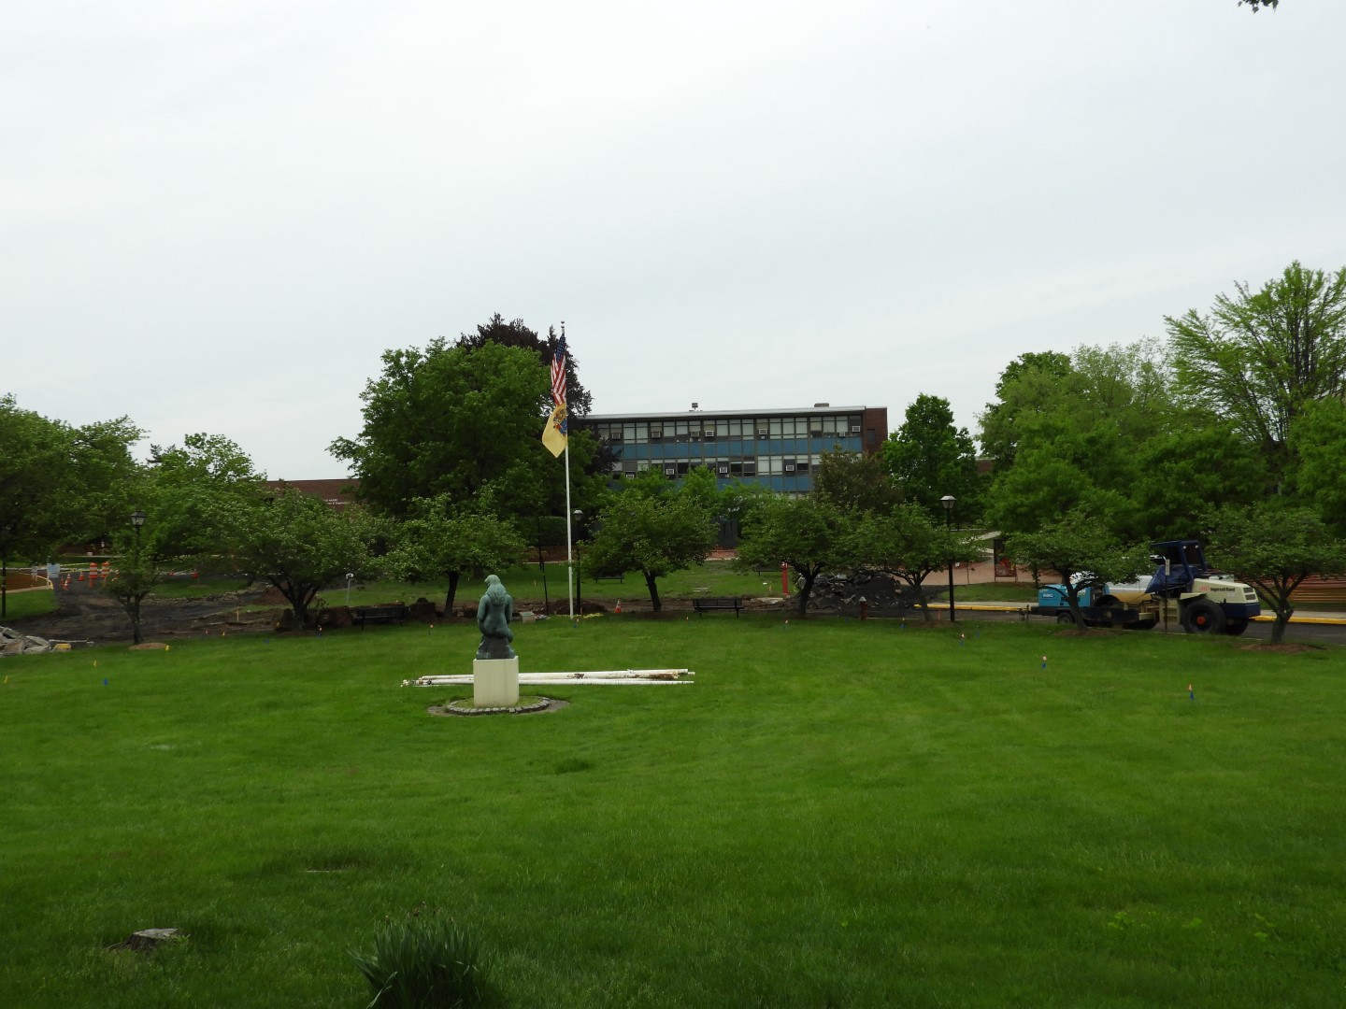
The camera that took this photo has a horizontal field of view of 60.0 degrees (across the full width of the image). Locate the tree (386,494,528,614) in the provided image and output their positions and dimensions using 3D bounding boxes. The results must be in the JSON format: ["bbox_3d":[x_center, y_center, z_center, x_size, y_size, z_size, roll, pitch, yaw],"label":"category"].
[{"bbox_3d":[-8.556,2.003,46.300,5.630,4.800,5.180,-1,-1,0],"label":"tree"}]

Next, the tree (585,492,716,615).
[{"bbox_3d":[-0.888,1.878,44.800,5.050,4.600,4.900,-1,-1,0],"label":"tree"}]

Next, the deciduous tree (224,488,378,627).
[{"bbox_3d":[-14.499,2.071,45.500,5.900,5.350,5.700,-2,-2,0],"label":"deciduous tree"}]

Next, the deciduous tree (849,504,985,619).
[{"bbox_3d":[8.993,2.113,43.000,4.900,4.250,4.800,-2,-2,0],"label":"deciduous tree"}]

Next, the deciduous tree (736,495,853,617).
[{"bbox_3d":[4.373,1.855,42.000,4.240,4.350,4.370,-1,-1,0],"label":"deciduous tree"}]

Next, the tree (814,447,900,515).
[{"bbox_3d":[12.899,-0.924,82.000,6.360,6.430,6.040,-1,-1,0],"label":"tree"}]

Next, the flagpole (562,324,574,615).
[{"bbox_3d":[-4.282,-1.349,47.500,0.160,12.150,0.160,-2,-2,0],"label":"flagpole"}]

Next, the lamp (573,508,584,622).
[{"bbox_3d":[-3.550,2.216,43.900,0.400,4.120,0.400,-1,-1,0],"label":"lamp"}]

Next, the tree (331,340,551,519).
[{"bbox_3d":[-13.987,-2.758,72.000,14.000,14.700,13.500,-2,-2,0],"label":"tree"}]

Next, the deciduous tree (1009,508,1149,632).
[{"bbox_3d":[12.808,2.085,37.000,4.600,3.750,4.500,-2,-2,0],"label":"deciduous tree"}]

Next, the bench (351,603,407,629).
[{"bbox_3d":[-10.369,3.976,41.300,1.830,0.830,0.620,-1,-1,-25],"label":"bench"}]

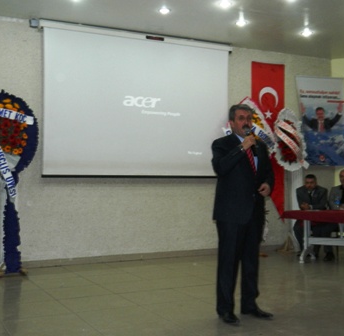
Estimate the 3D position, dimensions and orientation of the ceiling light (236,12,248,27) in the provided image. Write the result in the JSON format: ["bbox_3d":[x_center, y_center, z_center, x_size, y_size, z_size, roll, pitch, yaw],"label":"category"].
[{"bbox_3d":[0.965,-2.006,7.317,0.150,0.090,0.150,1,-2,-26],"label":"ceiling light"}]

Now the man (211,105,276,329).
[{"bbox_3d":[0.585,0.356,4.330,0.510,1.740,0.380,1,-2,-35],"label":"man"}]

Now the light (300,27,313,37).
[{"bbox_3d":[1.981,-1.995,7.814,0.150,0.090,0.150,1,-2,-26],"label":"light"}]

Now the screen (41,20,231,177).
[{"bbox_3d":[-0.410,-0.917,7.836,3.056,2.130,0.100,1,-2,-26],"label":"screen"}]

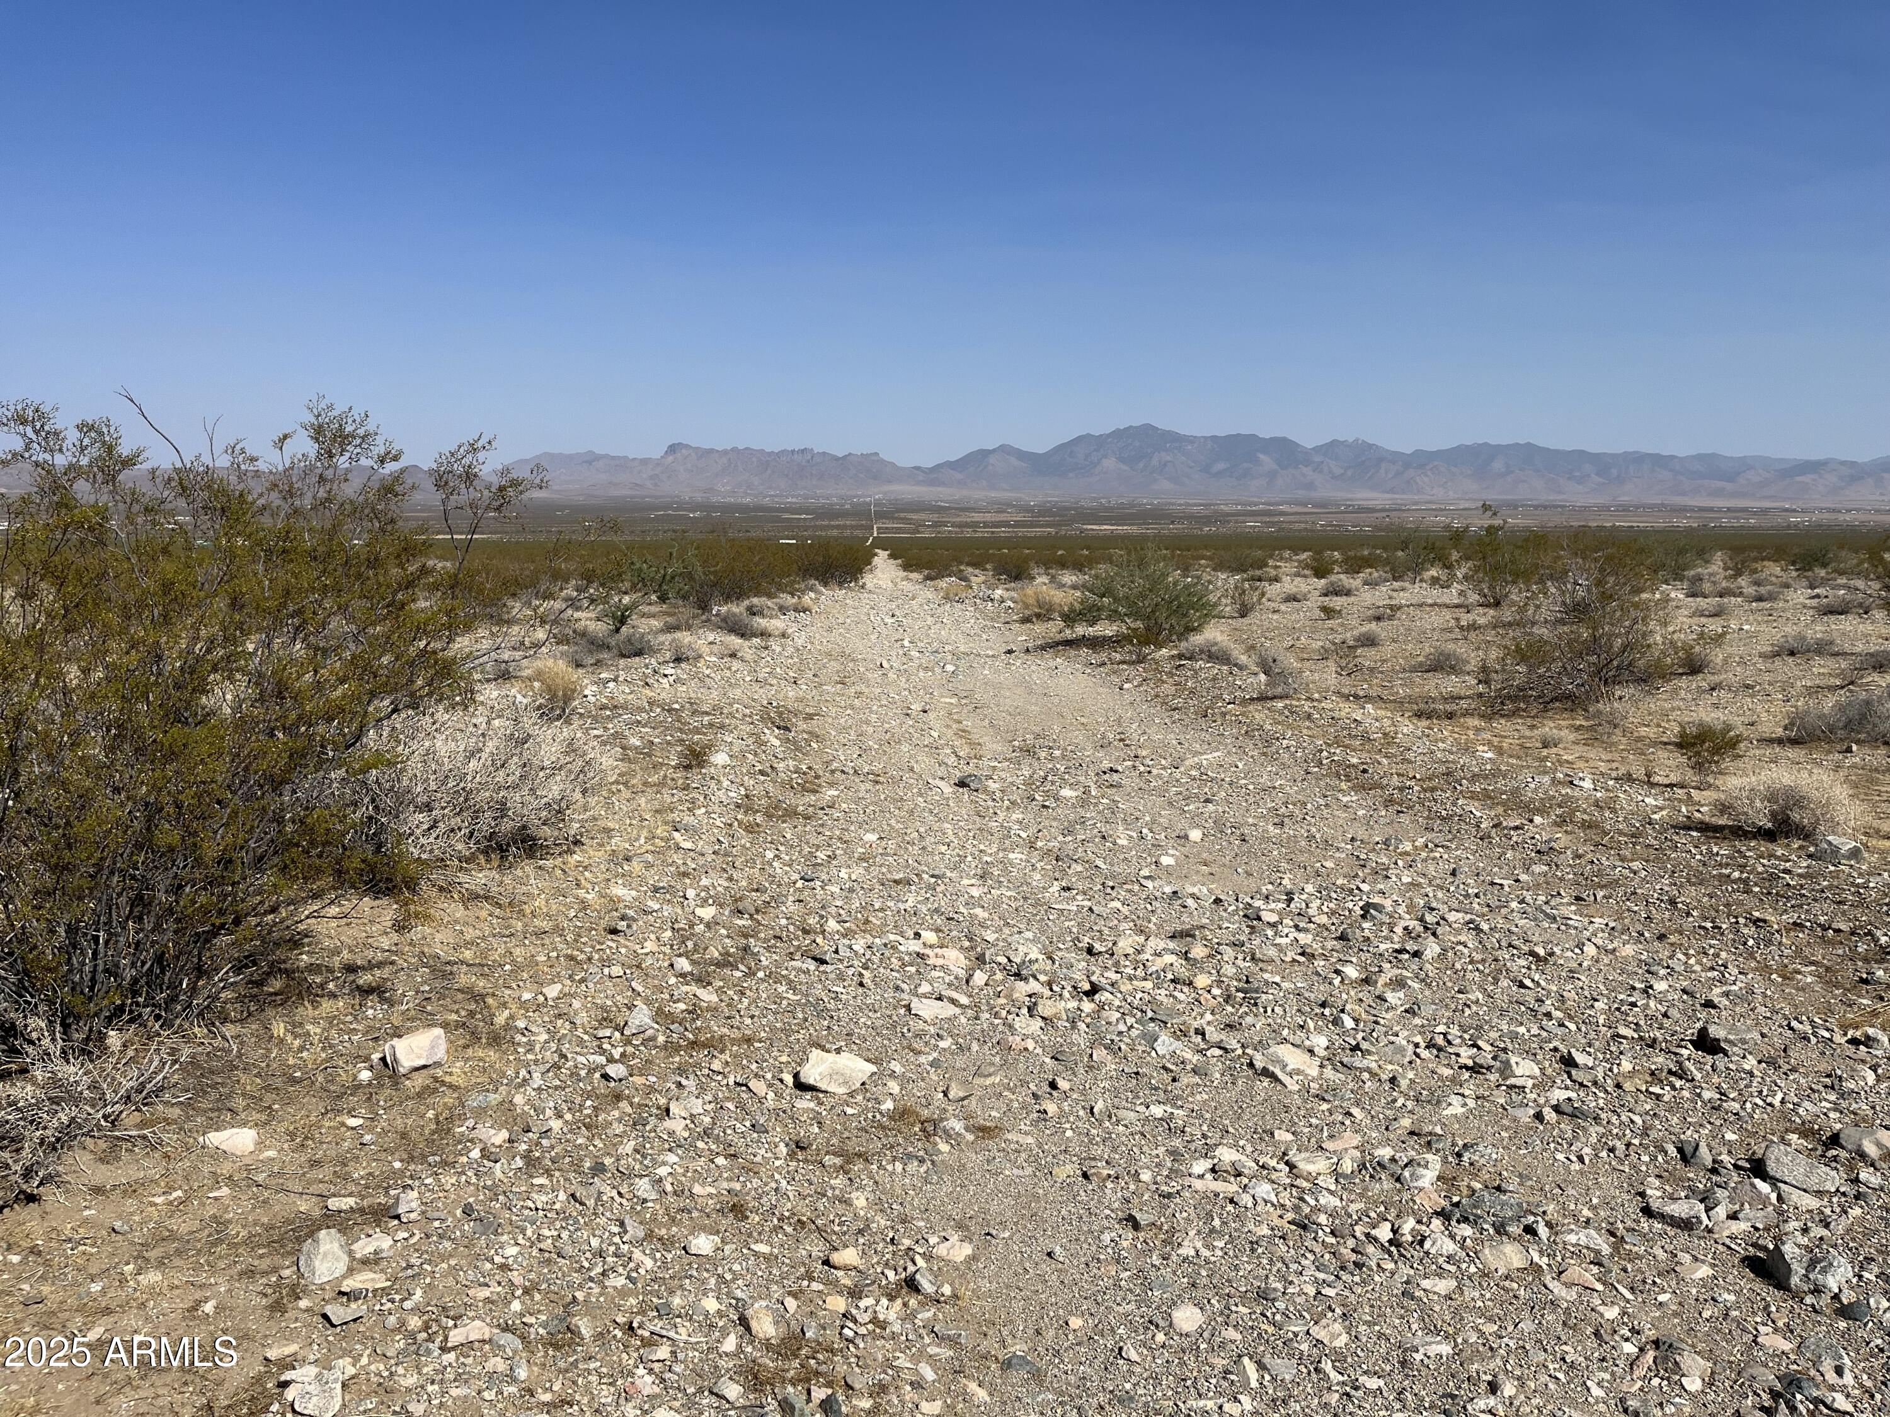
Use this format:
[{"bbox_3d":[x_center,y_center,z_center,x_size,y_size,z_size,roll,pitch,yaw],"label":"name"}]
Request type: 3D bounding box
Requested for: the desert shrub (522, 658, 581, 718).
[{"bbox_3d":[-3.156,-0.194,11.354,0.482,0.429,0.444,-2,9,-15],"label":"desert shrub"}]

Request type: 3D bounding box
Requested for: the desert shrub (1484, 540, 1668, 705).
[{"bbox_3d":[5.712,-0.832,12.900,1.559,1.452,1.434,4,10,24],"label":"desert shrub"}]

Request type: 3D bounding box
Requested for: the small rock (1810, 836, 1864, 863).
[{"bbox_3d":[4.377,0.692,6.962,0.215,0.105,0.160,6,11,32],"label":"small rock"}]

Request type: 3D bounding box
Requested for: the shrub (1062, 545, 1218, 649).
[{"bbox_3d":[2.612,-1.532,18.931,2.054,1.279,1.890,1,9,8],"label":"shrub"}]

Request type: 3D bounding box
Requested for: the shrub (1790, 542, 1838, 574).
[{"bbox_3d":[34.308,-5.912,56.000,1.800,1.300,1.700,6,10,31],"label":"shrub"}]

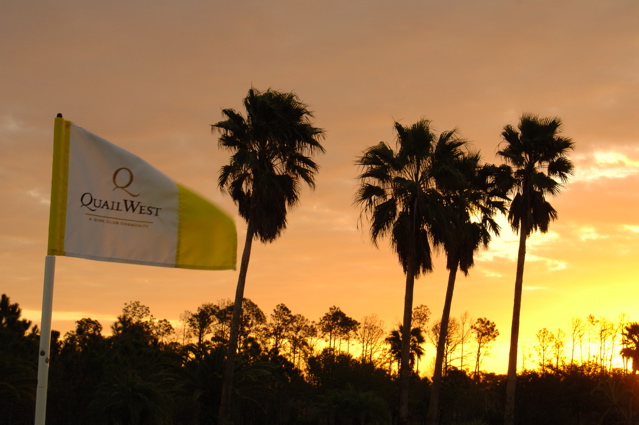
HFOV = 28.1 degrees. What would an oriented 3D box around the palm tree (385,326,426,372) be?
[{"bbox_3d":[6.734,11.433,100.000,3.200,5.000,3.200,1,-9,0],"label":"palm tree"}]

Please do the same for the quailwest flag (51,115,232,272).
[{"bbox_3d":[-0.464,-0.052,3.330,0.490,0.385,0.130,3,-9,-12],"label":"quailwest flag"}]

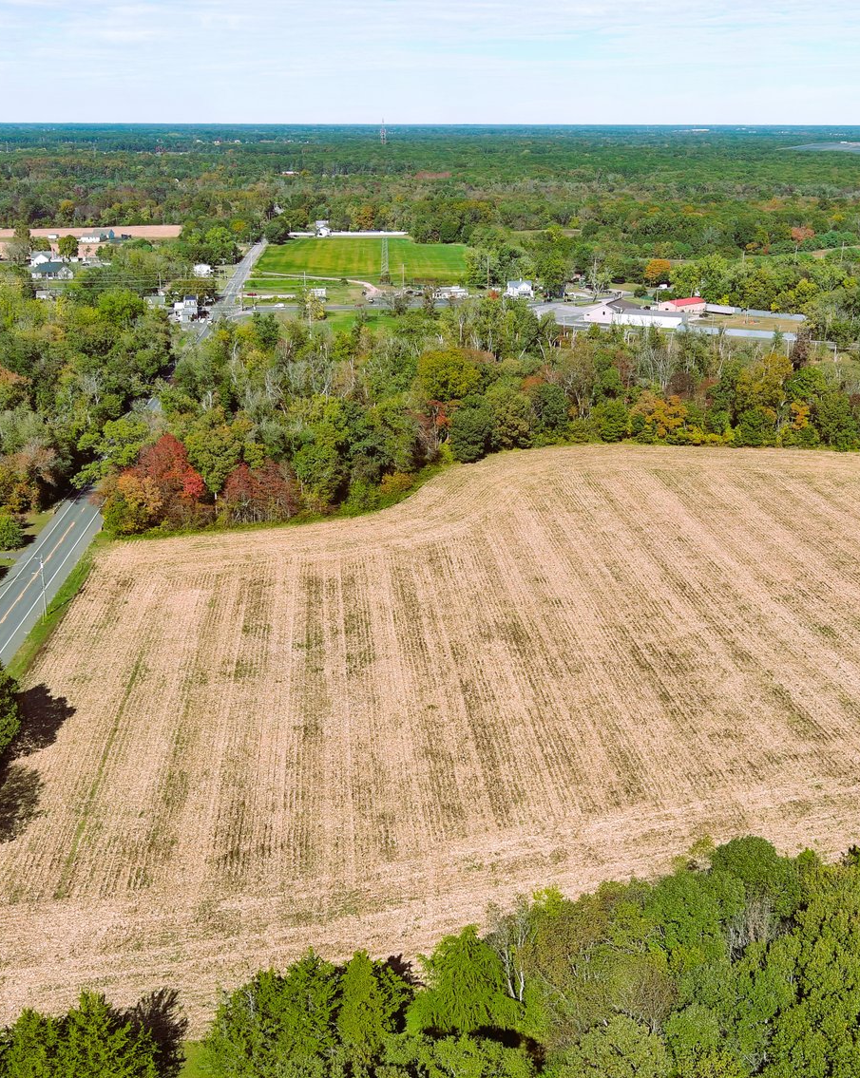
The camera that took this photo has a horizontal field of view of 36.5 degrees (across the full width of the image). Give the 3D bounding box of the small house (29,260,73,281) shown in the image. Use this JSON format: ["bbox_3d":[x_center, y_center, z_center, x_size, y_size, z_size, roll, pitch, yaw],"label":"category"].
[{"bbox_3d":[-210.441,-151.212,733.188,22.300,8.200,12.000,0,18,0],"label":"small house"}]

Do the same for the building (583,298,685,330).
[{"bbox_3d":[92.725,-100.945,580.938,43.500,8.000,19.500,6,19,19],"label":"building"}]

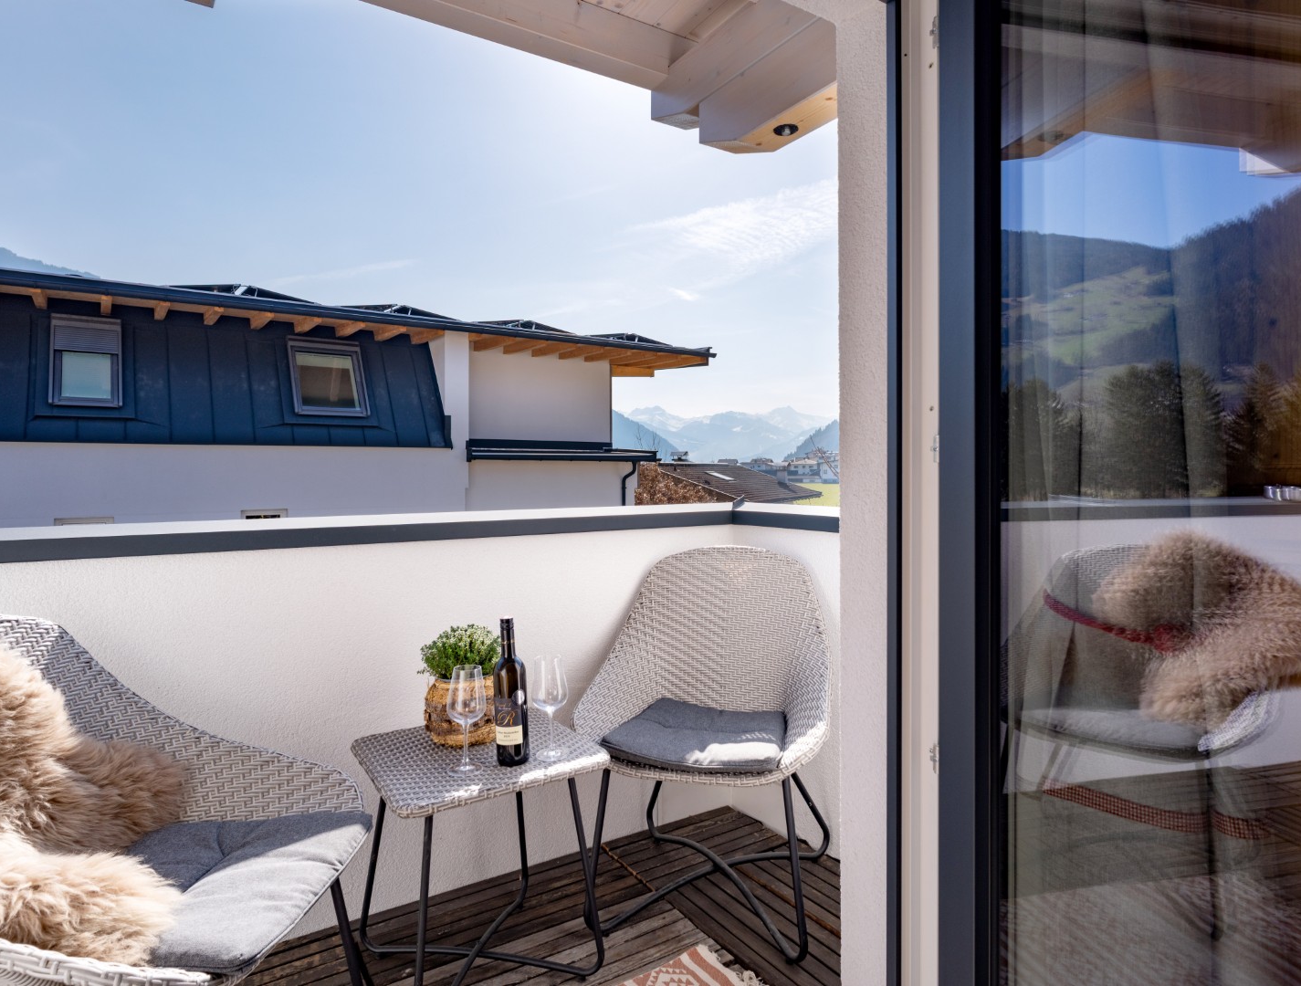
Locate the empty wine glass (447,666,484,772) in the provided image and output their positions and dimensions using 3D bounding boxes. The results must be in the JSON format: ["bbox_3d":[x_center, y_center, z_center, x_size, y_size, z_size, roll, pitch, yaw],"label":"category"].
[{"bbox_3d":[-0.399,0.486,1.597,0.083,0.220,0.083,0,1,17],"label":"empty wine glass"}]

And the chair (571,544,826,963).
[{"bbox_3d":[0.179,0.626,1.996,0.624,0.881,0.619,0,1,17],"label":"chair"}]

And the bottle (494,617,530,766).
[{"bbox_3d":[-0.311,0.437,1.643,0.073,0.315,0.073,0,1,6],"label":"bottle"}]

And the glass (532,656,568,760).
[{"bbox_3d":[-0.226,0.484,1.672,0.082,0.220,0.082,0,1,0],"label":"glass"}]

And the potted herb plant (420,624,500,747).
[{"bbox_3d":[-0.460,0.459,1.794,0.193,0.265,0.188,0,1,0],"label":"potted herb plant"}]

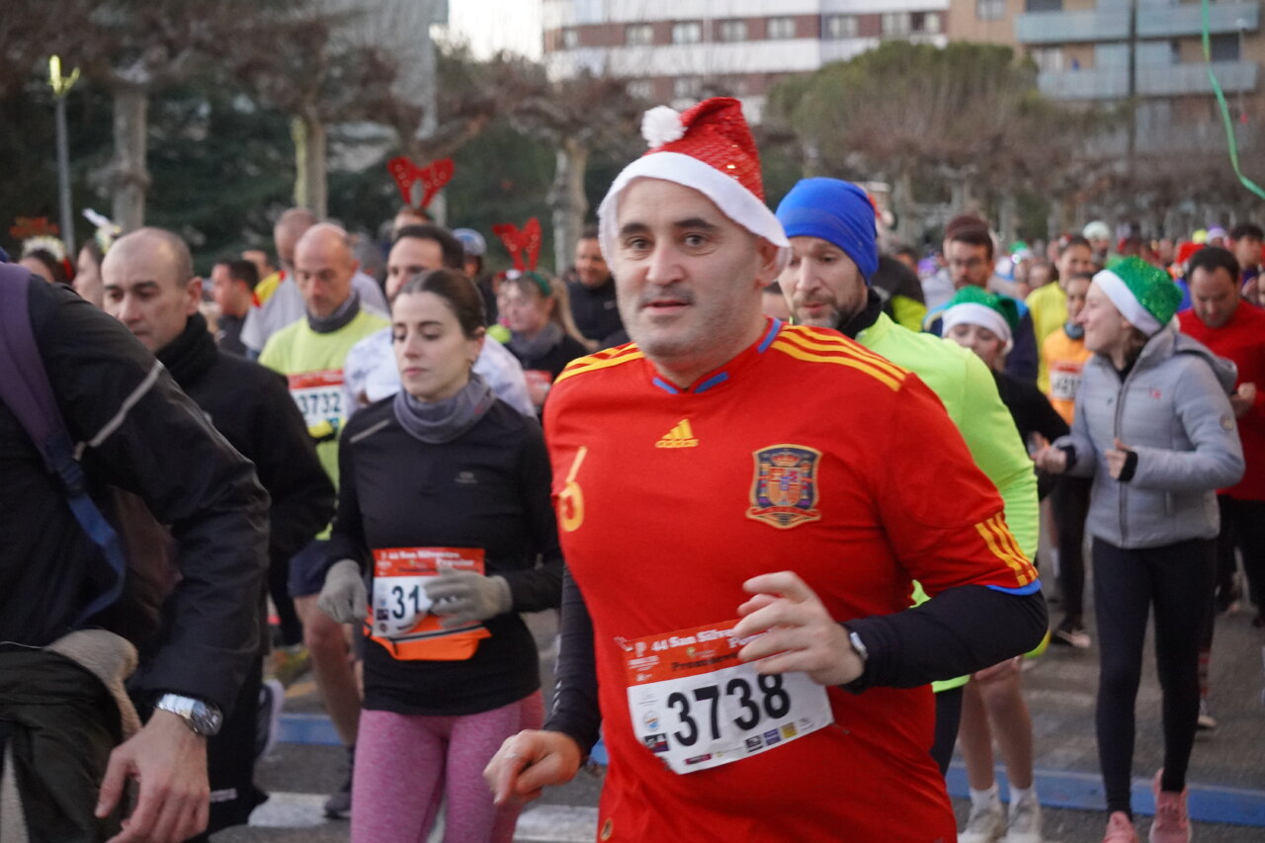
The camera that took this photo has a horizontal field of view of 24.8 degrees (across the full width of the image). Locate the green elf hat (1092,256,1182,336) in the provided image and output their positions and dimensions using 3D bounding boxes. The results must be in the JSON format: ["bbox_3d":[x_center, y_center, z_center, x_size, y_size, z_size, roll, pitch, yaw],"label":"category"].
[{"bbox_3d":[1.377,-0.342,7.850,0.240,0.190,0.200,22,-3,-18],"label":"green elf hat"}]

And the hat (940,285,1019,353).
[{"bbox_3d":[0.974,-0.287,8.050,0.205,0.180,0.220,1,4,21],"label":"hat"}]

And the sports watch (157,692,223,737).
[{"bbox_3d":[-0.499,0.331,3.250,0.059,0.039,0.064,23,0,37],"label":"sports watch"}]

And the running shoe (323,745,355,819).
[{"bbox_3d":[-0.809,1.077,8.466,0.105,0.130,0.290,2,4,24],"label":"running shoe"}]

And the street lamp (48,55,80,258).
[{"bbox_3d":[-7.241,-2.615,37.000,0.370,4.200,0.330,-3,3,0],"label":"street lamp"}]

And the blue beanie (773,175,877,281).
[{"bbox_3d":[0.337,-0.331,5.000,0.180,0.185,0.205,2,4,32],"label":"blue beanie"}]

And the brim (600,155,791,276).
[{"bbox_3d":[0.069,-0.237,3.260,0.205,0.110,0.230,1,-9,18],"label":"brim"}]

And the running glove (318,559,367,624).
[{"bbox_3d":[-0.493,0.289,4.900,0.085,0.110,0.120,1,4,11],"label":"running glove"}]

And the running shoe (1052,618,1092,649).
[{"bbox_3d":[1.799,0.866,11.800,0.095,0.115,0.265,-2,4,-25],"label":"running shoe"}]

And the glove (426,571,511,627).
[{"bbox_3d":[-0.278,0.301,4.900,0.165,0.100,0.085,-1,4,-22],"label":"glove"}]

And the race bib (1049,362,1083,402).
[{"bbox_3d":[1.788,-0.161,11.700,0.200,0.152,0.020,0,3,10],"label":"race bib"}]

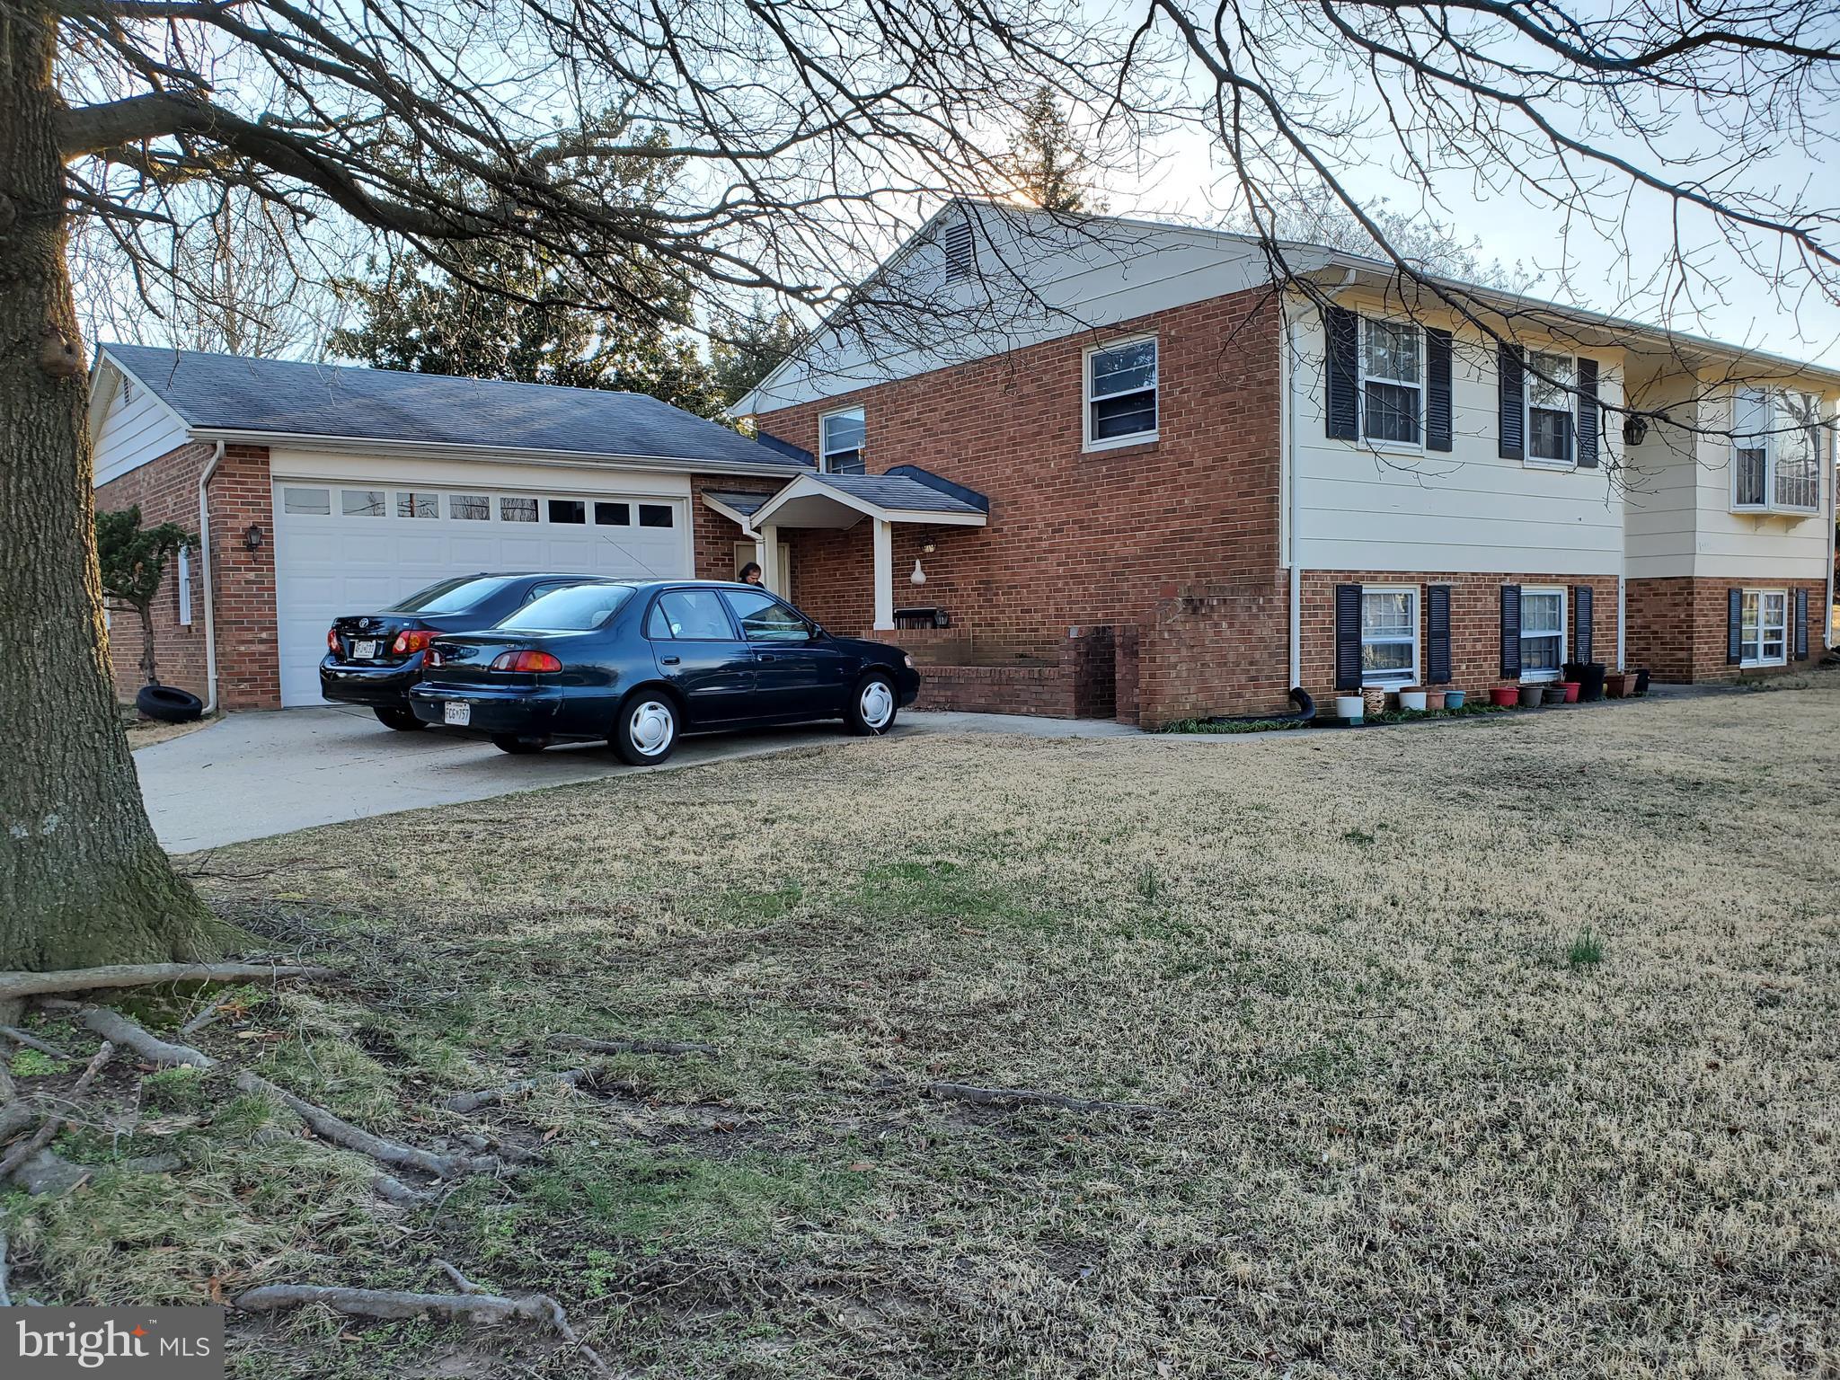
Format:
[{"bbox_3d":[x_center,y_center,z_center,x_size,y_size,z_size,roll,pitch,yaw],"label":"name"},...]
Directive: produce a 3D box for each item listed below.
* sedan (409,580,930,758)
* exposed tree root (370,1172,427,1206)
[{"bbox_3d":[-1.840,-0.233,11.340,1.700,1.385,4.420,3,5,39],"label":"sedan"},{"bbox_3d":[-1.245,1.191,3.300,0.170,0.050,0.060,1,3,36],"label":"exposed tree root"}]

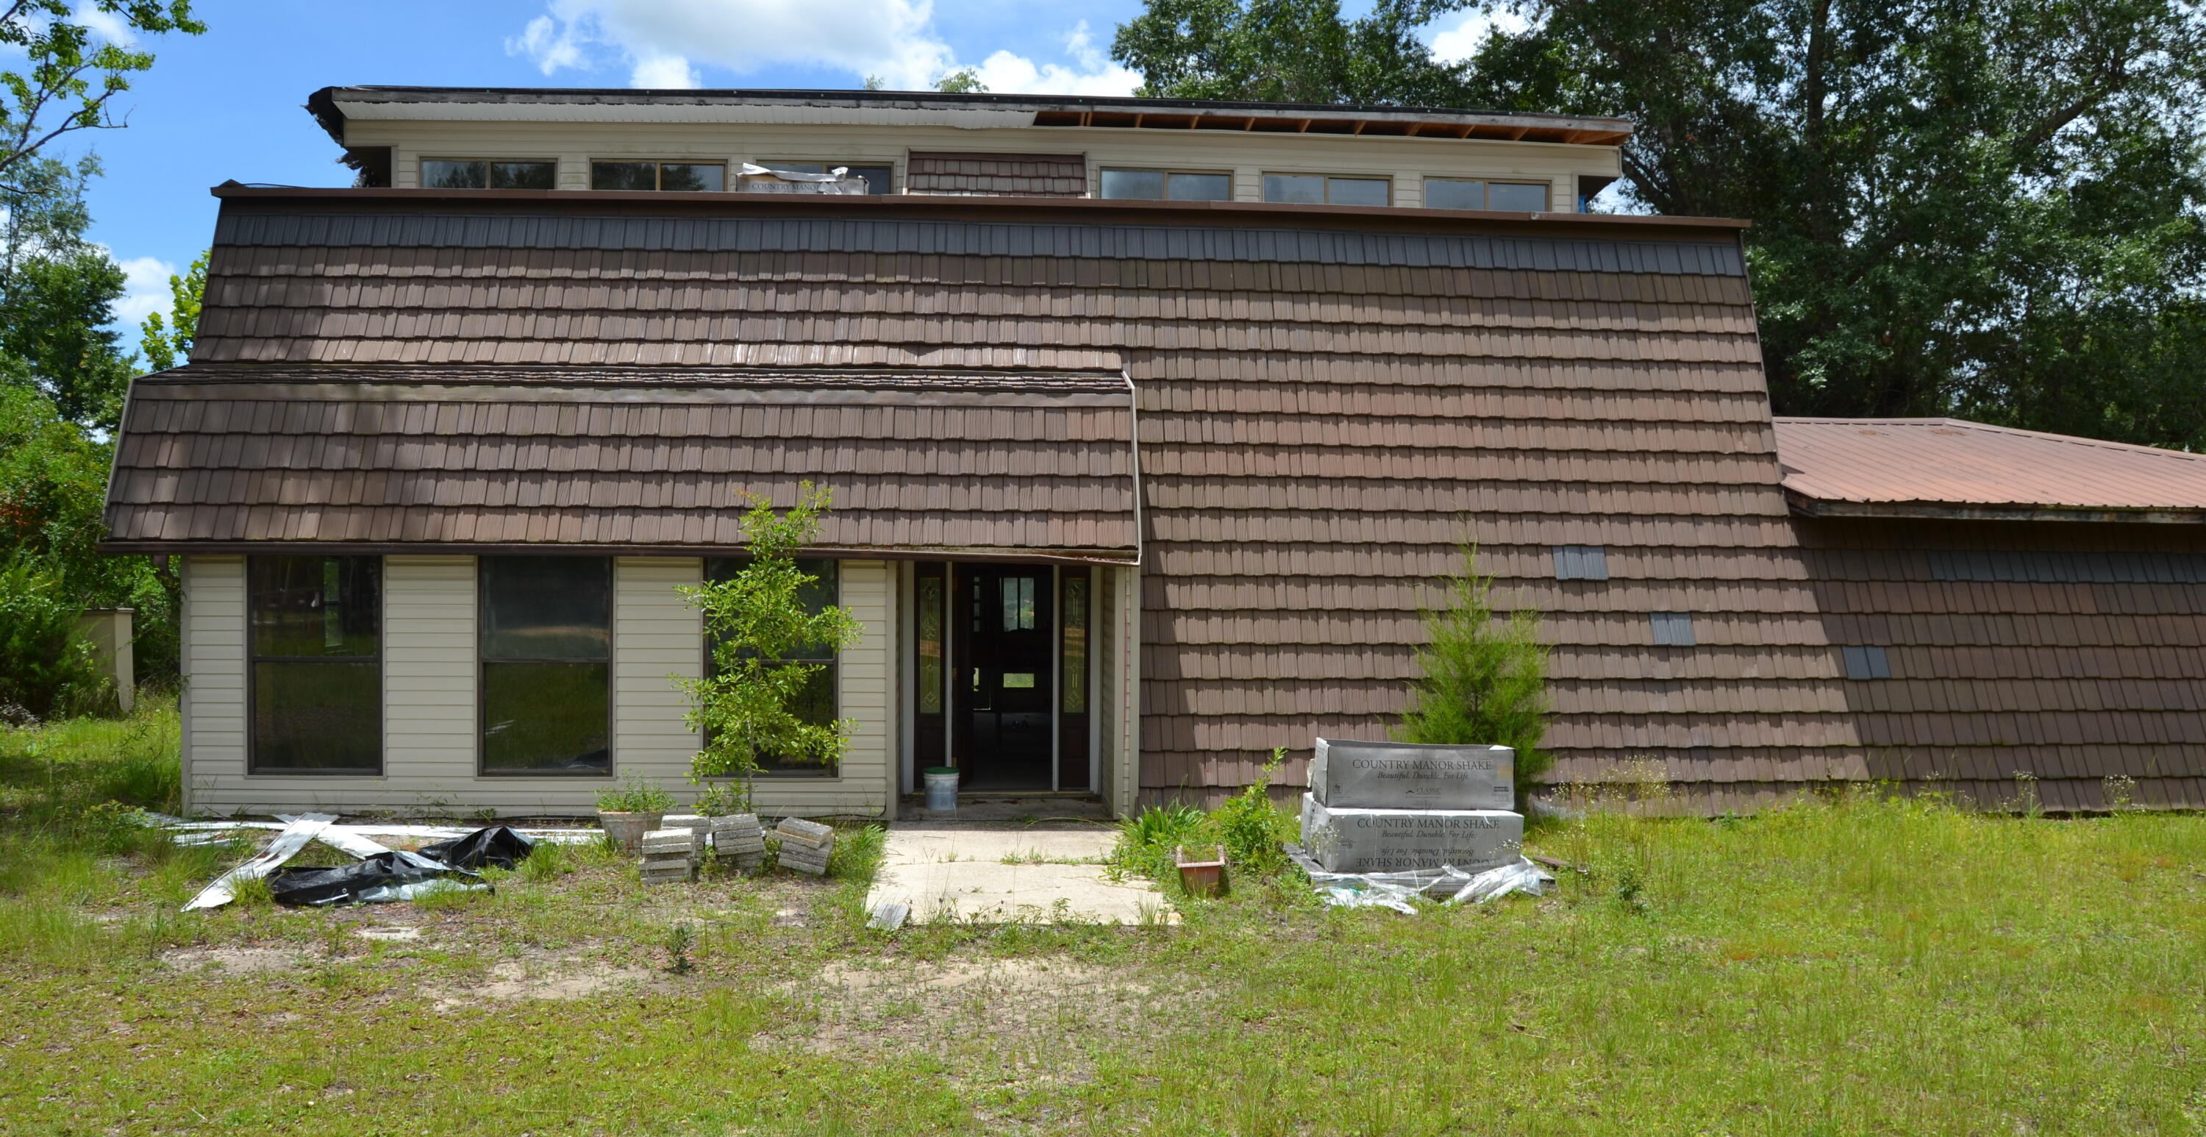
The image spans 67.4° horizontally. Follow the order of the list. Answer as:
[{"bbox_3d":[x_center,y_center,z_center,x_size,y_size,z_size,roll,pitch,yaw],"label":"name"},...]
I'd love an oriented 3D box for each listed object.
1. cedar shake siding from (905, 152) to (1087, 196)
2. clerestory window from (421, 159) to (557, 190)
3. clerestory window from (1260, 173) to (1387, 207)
[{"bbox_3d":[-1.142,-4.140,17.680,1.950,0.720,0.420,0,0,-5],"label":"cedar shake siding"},{"bbox_3d":[-6.481,-4.050,17.450,1.430,0.550,0.100,0,0,-5],"label":"clerestory window"},{"bbox_3d":[2.458,-4.070,18.150,1.460,0.550,0.100,0,0,-5],"label":"clerestory window"}]

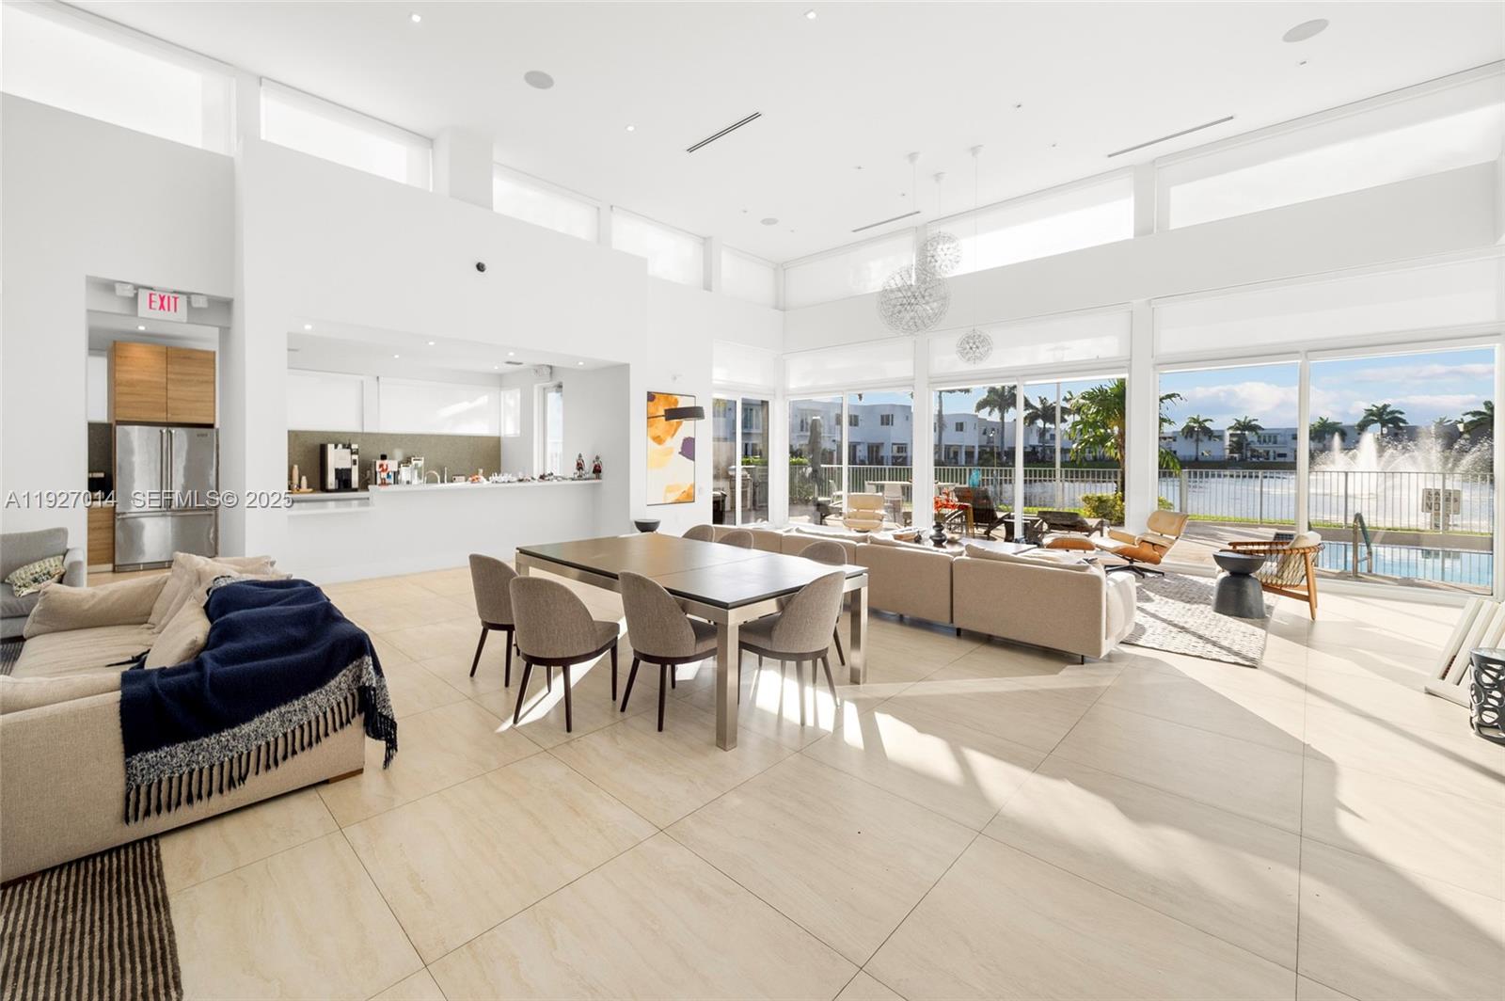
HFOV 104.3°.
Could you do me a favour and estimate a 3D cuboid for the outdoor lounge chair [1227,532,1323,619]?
[{"bbox_3d":[5.153,0.702,5.812,0.760,0.750,0.720,3,4,43],"label":"outdoor lounge chair"}]

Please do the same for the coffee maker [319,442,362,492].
[{"bbox_3d":[-6.708,-0.509,9.494,0.480,0.720,0.400,4,6,42],"label":"coffee maker"}]

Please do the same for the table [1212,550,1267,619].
[{"bbox_3d":[4.704,0.803,5.637,0.410,0.570,0.410,3,4,43],"label":"table"}]

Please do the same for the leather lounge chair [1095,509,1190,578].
[{"bbox_3d":[5.063,0.540,7.629,0.840,0.820,0.800,-1,3,-16],"label":"leather lounge chair"}]

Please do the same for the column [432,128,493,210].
[{"bbox_3d":[-3.423,-3.859,6.922,0.500,0.830,0.490,4,6,42],"label":"column"}]

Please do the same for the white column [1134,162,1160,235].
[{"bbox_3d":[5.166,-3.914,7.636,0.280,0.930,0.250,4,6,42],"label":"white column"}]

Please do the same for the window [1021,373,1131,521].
[{"bbox_3d":[4.552,-0.478,8.309,1.420,2.500,0.100,3,4,43],"label":"window"}]

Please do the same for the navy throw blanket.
[{"bbox_3d":[-2.365,0.813,2.788,1.040,0.710,0.870,3,4,43],"label":"navy throw blanket"}]

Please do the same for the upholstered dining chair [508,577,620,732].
[{"bbox_3d":[-1.102,0.828,3.438,0.510,0.810,0.550,1,4,16],"label":"upholstered dining chair"}]

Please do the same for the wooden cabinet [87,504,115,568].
[{"bbox_3d":[-8.520,0.472,7.428,0.620,0.900,0.550,4,6,42],"label":"wooden cabinet"}]

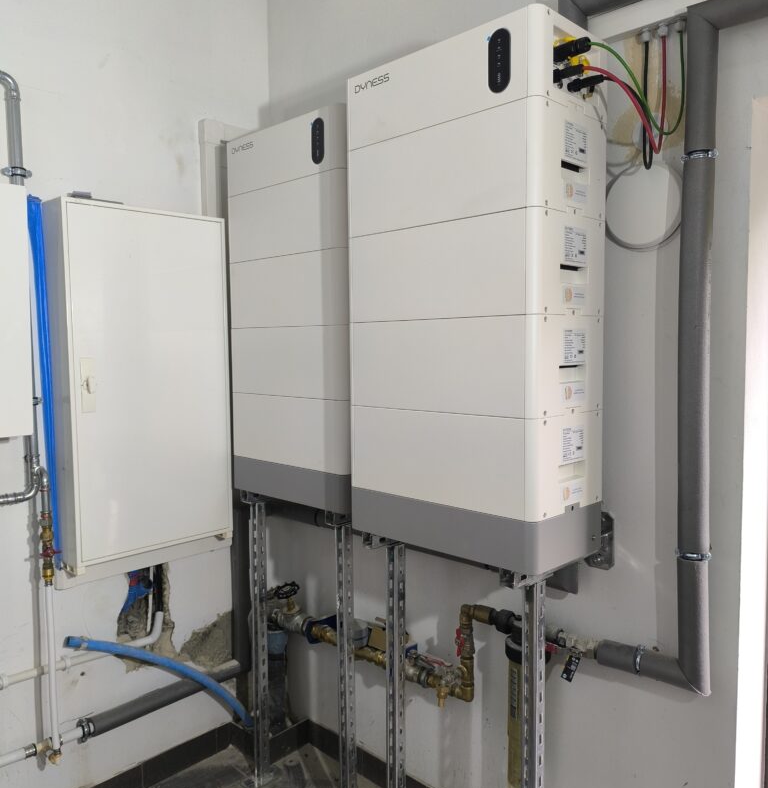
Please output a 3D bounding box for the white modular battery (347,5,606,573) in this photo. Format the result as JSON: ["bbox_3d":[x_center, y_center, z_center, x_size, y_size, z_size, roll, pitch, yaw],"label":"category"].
[{"bbox_3d":[0.210,-0.219,1.715,0.589,1.183,0.291,3,6,44],"label":"white modular battery"}]

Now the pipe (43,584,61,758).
[{"bbox_3d":[-1.020,0.849,2.094,0.022,0.535,0.022,3,6,44],"label":"pipe"}]

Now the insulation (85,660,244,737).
[{"bbox_3d":[-0.753,1.061,2.421,0.060,0.060,0.580,3,6,44],"label":"insulation"}]

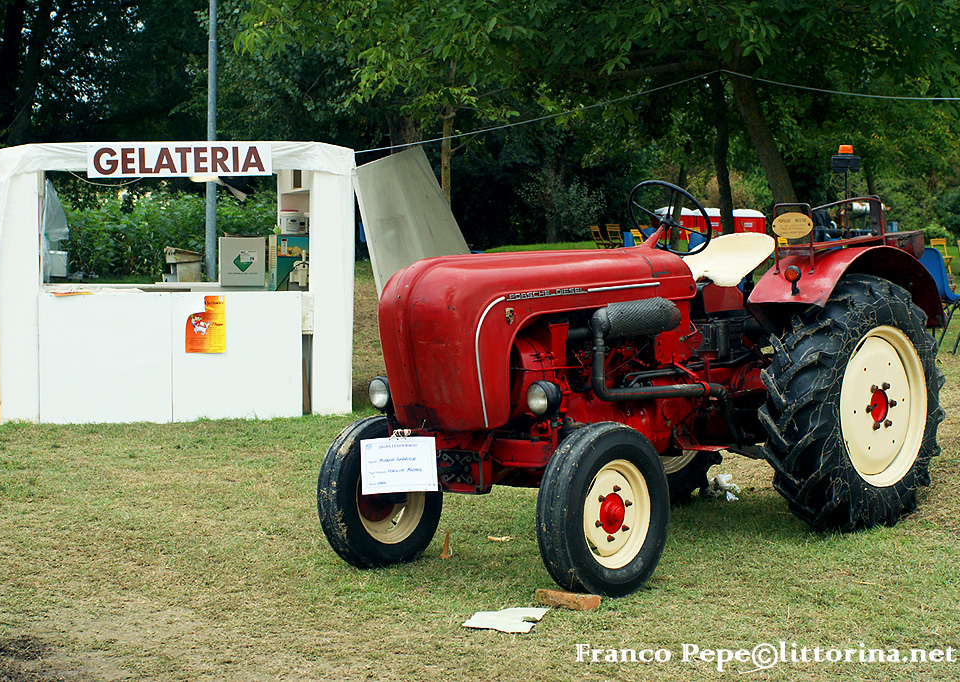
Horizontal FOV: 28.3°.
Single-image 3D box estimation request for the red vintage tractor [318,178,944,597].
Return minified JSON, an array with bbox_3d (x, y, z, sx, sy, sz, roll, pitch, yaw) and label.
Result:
[{"bbox_3d":[0.855,0.136,9.840,1.780,1.840,3.320,0,5,43],"label":"red vintage tractor"}]

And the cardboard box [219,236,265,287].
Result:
[{"bbox_3d":[-2.194,-0.734,17.600,0.410,0.460,0.360,-1,3,-10],"label":"cardboard box"}]

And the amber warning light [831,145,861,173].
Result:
[{"bbox_3d":[1.876,-0.929,9.750,0.115,0.153,0.115,2,5,43],"label":"amber warning light"}]

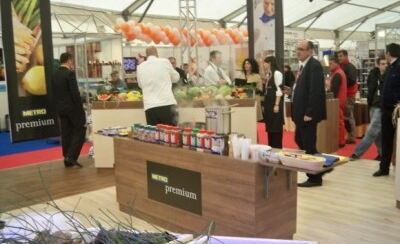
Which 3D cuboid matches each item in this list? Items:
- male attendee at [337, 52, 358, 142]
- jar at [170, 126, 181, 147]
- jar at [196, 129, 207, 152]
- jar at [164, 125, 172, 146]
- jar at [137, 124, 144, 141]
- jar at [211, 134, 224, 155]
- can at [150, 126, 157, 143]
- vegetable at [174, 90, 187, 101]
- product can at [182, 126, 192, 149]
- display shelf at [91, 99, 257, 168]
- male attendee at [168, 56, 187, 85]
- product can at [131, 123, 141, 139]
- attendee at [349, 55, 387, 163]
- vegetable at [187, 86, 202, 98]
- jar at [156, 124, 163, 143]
[{"bbox_3d":[2.823,-0.472,8.099,0.360,1.742,0.480,-5,8,-23],"label":"male attendee"},{"bbox_3d":[-0.228,0.137,3.885,0.072,0.180,0.072,-9,10,-44],"label":"jar"},{"bbox_3d":[0.013,0.157,3.600,0.080,0.180,0.080,-1,7,0],"label":"jar"},{"bbox_3d":[-0.291,0.131,3.898,0.073,0.175,0.073,-1,7,0],"label":"jar"},{"bbox_3d":[-0.594,0.106,4.250,0.073,0.150,0.073,-1,7,0],"label":"jar"},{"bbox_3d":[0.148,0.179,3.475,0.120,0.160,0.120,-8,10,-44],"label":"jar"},{"bbox_3d":[-0.454,0.122,4.128,0.069,0.157,0.069,-1,7,0],"label":"can"},{"bbox_3d":[-0.270,-0.369,6.020,0.165,0.135,0.165,0,7,9],"label":"vegetable"},{"bbox_3d":[-0.113,0.140,3.785,0.070,0.180,0.070,-8,10,-43],"label":"product can"},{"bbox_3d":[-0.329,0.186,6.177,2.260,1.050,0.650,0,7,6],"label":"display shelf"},{"bbox_3d":[-0.505,-0.473,8.907,0.540,1.723,0.320,-2,7,-6],"label":"male attendee"},{"bbox_3d":[-0.671,0.091,4.424,0.080,0.145,0.080,-8,10,-44],"label":"product can"},{"bbox_3d":[2.691,-0.215,6.742,0.600,1.587,0.450,-3,8,-11],"label":"attendee"},{"bbox_3d":[-0.078,-0.462,6.650,0.220,0.190,0.215,-1,7,0],"label":"vegetable"},{"bbox_3d":[-0.390,0.107,4.108,0.073,0.175,0.073,-1,7,0],"label":"jar"}]

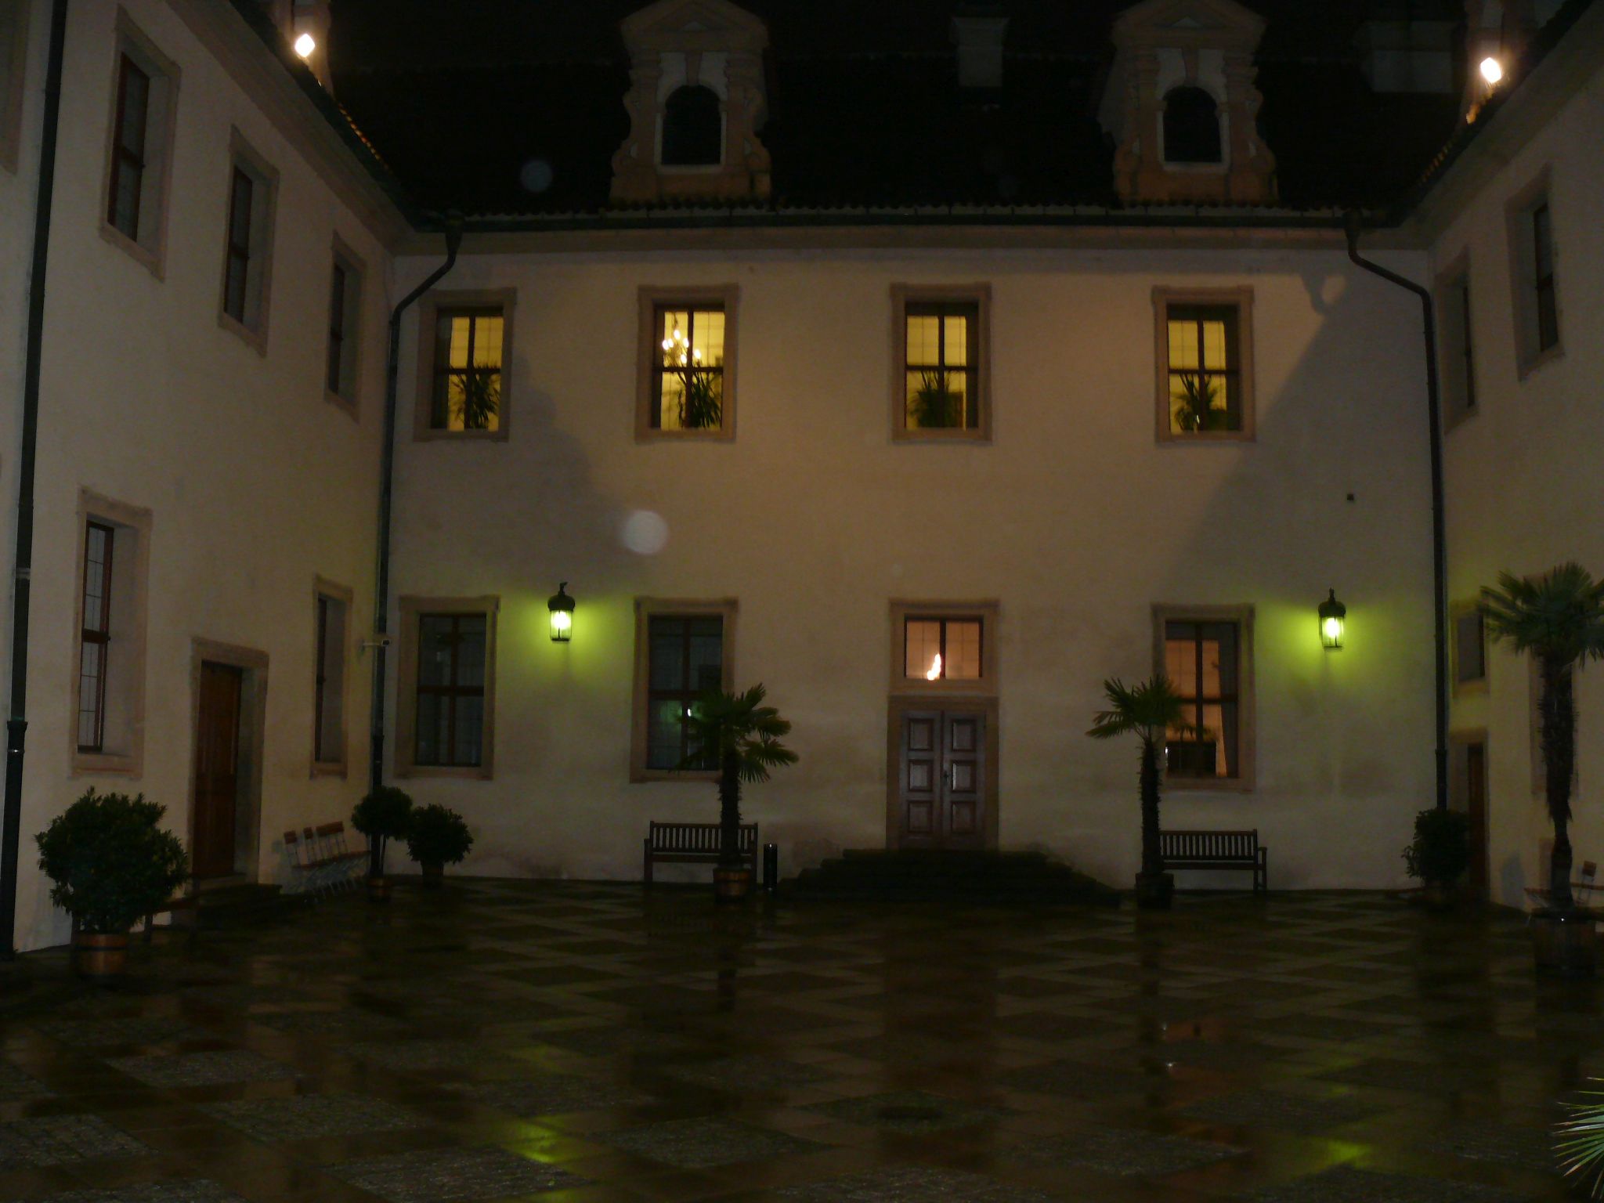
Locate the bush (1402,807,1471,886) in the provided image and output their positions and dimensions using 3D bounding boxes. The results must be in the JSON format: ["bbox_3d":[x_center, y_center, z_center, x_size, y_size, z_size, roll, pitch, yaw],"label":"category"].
[{"bbox_3d":[8.176,3.159,20.912,0.871,0.992,0.871,0,-6,3],"label":"bush"}]

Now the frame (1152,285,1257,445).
[{"bbox_3d":[5.802,-3.405,23.458,1.448,2.303,0.250,0,-6,3],"label":"frame"}]

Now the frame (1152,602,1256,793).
[{"bbox_3d":[5.901,1.375,23.843,1.482,2.727,0.250,0,-6,3],"label":"frame"}]

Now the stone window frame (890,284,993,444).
[{"bbox_3d":[2.030,-3.453,23.627,1.460,2.348,0.250,0,-6,3],"label":"stone window frame"}]

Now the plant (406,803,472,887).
[{"bbox_3d":[-4.745,3.202,21.251,0.870,1.108,0.870,0,-6,3],"label":"plant"}]

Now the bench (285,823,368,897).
[{"bbox_3d":[-5.864,3.239,20.490,0.600,0.840,3.000,0,-6,3],"label":"bench"}]

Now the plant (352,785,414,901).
[{"bbox_3d":[-5.101,2.930,19.737,0.748,1.383,0.748,0,-6,3],"label":"plant"}]

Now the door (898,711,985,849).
[{"bbox_3d":[2.195,2.794,25.372,1.330,2.148,0.120,0,-6,3],"label":"door"}]

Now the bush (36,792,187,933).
[{"bbox_3d":[-5.144,1.944,12.093,1.131,1.075,1.103,0,-6,3],"label":"bush"}]

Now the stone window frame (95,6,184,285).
[{"bbox_3d":[-6.744,-4.570,16.378,0.250,2.384,1.399,0,-6,2],"label":"stone window frame"}]

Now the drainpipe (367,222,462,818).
[{"bbox_3d":[-5.538,-0.909,23.307,1.080,9.620,0.470,0,-6,3],"label":"drainpipe"}]

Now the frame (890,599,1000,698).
[{"bbox_3d":[2.031,0.681,23.169,1.565,1.359,0.250,0,-6,3],"label":"frame"}]

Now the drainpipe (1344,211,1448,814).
[{"bbox_3d":[8.646,-0.789,23.532,1.440,9.905,0.700,0,-6,3],"label":"drainpipe"}]

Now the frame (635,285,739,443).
[{"bbox_3d":[-1.730,-3.590,24.726,1.530,2.384,0.250,0,-6,3],"label":"frame"}]

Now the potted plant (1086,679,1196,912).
[{"bbox_3d":[4.343,2.436,20.743,1.380,2.978,1.380,0,-6,3],"label":"potted plant"}]

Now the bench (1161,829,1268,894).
[{"bbox_3d":[5.385,3.492,21.669,1.530,0.870,0.600,0,-6,3],"label":"bench"}]

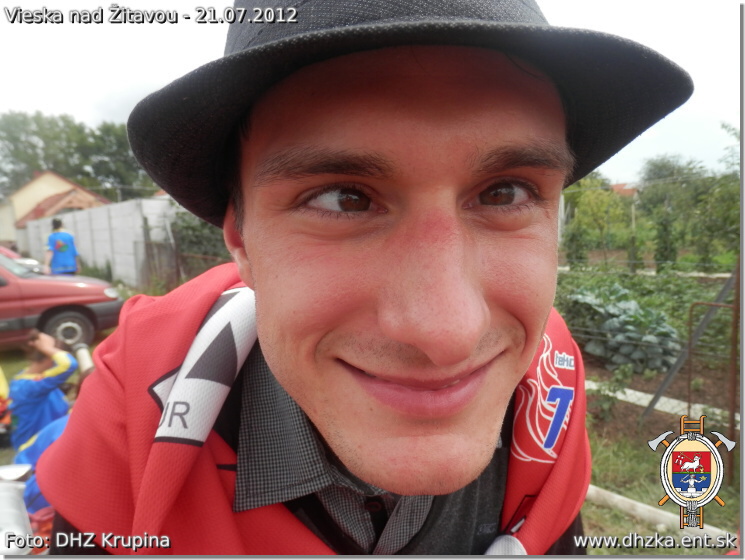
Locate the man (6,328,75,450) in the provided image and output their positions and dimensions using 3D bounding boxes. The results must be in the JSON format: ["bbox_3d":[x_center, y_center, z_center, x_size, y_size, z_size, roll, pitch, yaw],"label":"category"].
[{"bbox_3d":[-2.090,0.750,3.500,0.620,0.830,0.520,-6,8,-43],"label":"man"}]

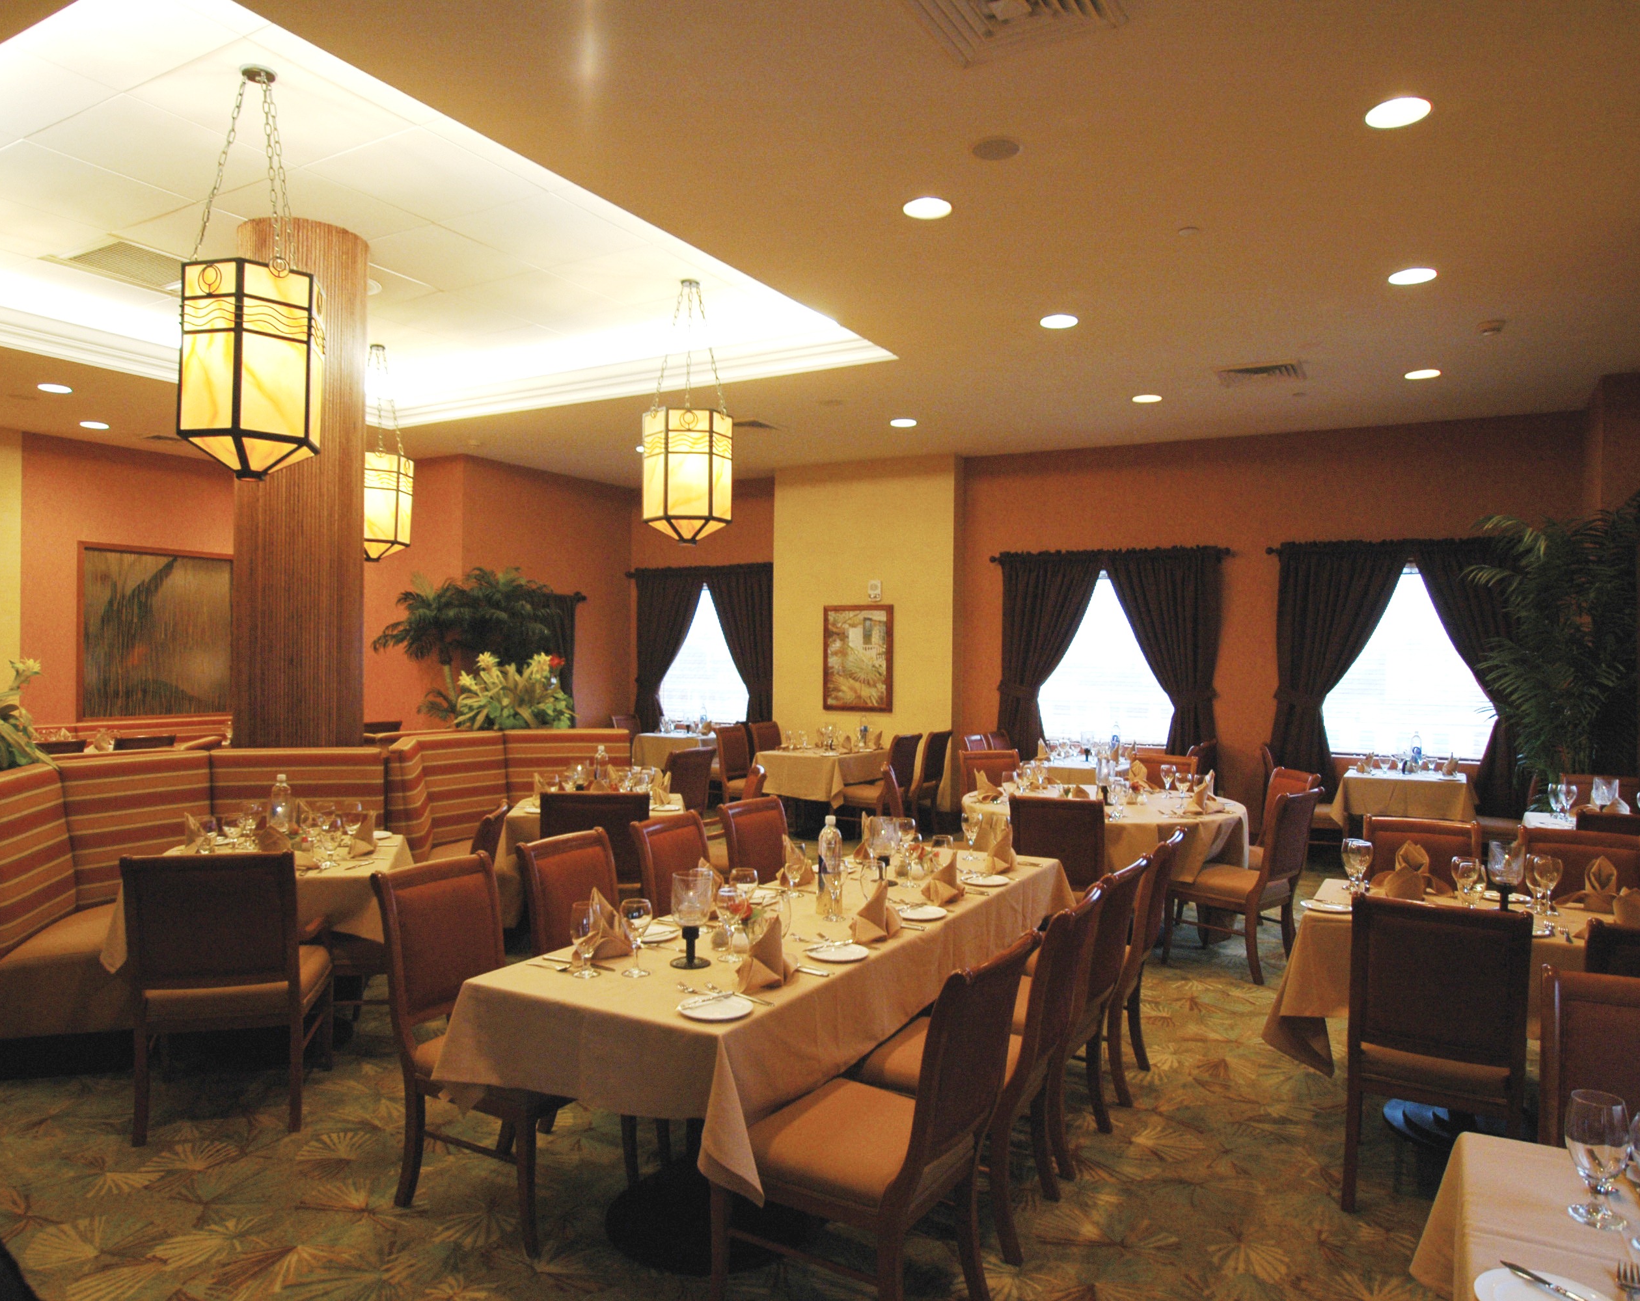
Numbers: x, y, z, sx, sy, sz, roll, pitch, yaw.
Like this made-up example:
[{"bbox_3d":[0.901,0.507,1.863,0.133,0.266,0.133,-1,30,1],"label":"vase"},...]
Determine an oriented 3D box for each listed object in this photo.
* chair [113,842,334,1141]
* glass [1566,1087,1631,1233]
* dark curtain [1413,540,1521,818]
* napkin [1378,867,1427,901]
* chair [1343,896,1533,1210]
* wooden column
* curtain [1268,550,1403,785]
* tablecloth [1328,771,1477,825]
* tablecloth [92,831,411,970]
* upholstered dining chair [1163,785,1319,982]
[{"bbox_3d":[-1.999,1.121,3.571,0.510,0.920,0.590,1,0,-14],"label":"chair"},{"bbox_3d":[1.173,0.766,1.554,0.080,0.180,0.080,1,1,31],"label":"glass"},{"bbox_3d":[4.699,0.403,7.406,0.860,2.430,0.160,1,0,31],"label":"dark curtain"},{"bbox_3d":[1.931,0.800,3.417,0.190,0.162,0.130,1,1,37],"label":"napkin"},{"bbox_3d":[1.778,1.139,2.979,0.460,0.930,0.630,1,1,27],"label":"chair"},{"bbox_3d":[-2.612,-0.250,5.197,0.585,3.640,0.585,1,1,31],"label":"wooden column"},{"bbox_3d":[3.521,0.152,7.047,0.880,1.800,0.160,1,1,29],"label":"curtain"},{"bbox_3d":[4.169,1.067,7.360,0.890,0.345,0.820,1,0,31],"label":"tablecloth"},{"bbox_3d":[-2.058,0.929,3.940,0.870,0.310,0.870,1,1,-13],"label":"tablecloth"},{"bbox_3d":[2.127,1.148,5.259,0.650,0.953,0.440,1,1,45],"label":"upholstered dining chair"}]

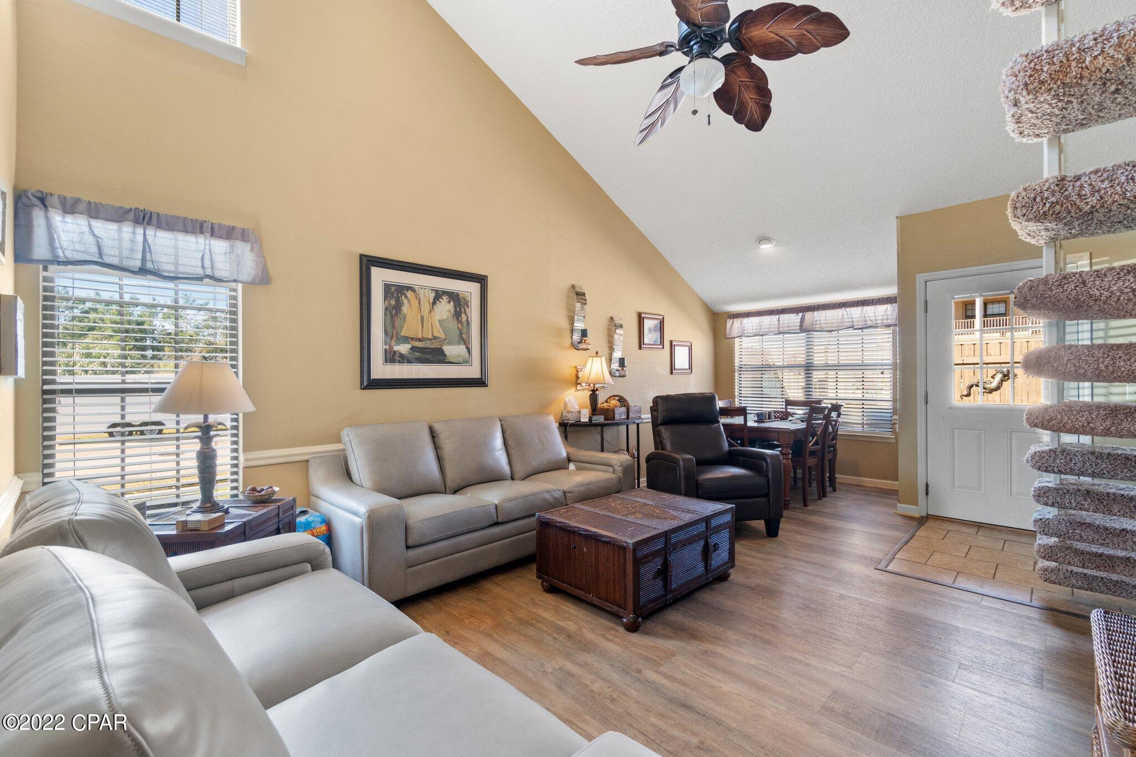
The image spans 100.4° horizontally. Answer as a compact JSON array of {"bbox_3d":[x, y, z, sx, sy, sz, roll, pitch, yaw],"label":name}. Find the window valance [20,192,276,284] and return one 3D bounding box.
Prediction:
[{"bbox_3d":[-2.096,-0.672,2.429,0.960,0.330,0.100,0,0,-44],"label":"window valance"}]

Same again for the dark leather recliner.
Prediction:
[{"bbox_3d":[1.161,0.675,3.966,0.830,1.090,0.890,0,0,-10],"label":"dark leather recliner"}]

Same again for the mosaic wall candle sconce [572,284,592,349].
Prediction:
[{"bbox_3d":[0.139,-0.617,4.732,0.145,0.630,0.120,0,0,-43],"label":"mosaic wall candle sconce"}]

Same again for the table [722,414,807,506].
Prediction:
[{"bbox_3d":[2.186,0.837,5.075,1.400,0.750,0.940,0,0,-43],"label":"table"}]

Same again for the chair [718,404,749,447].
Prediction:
[{"bbox_3d":[1.641,0.736,4.574,0.540,0.960,0.460,0,0,-43],"label":"chair"}]

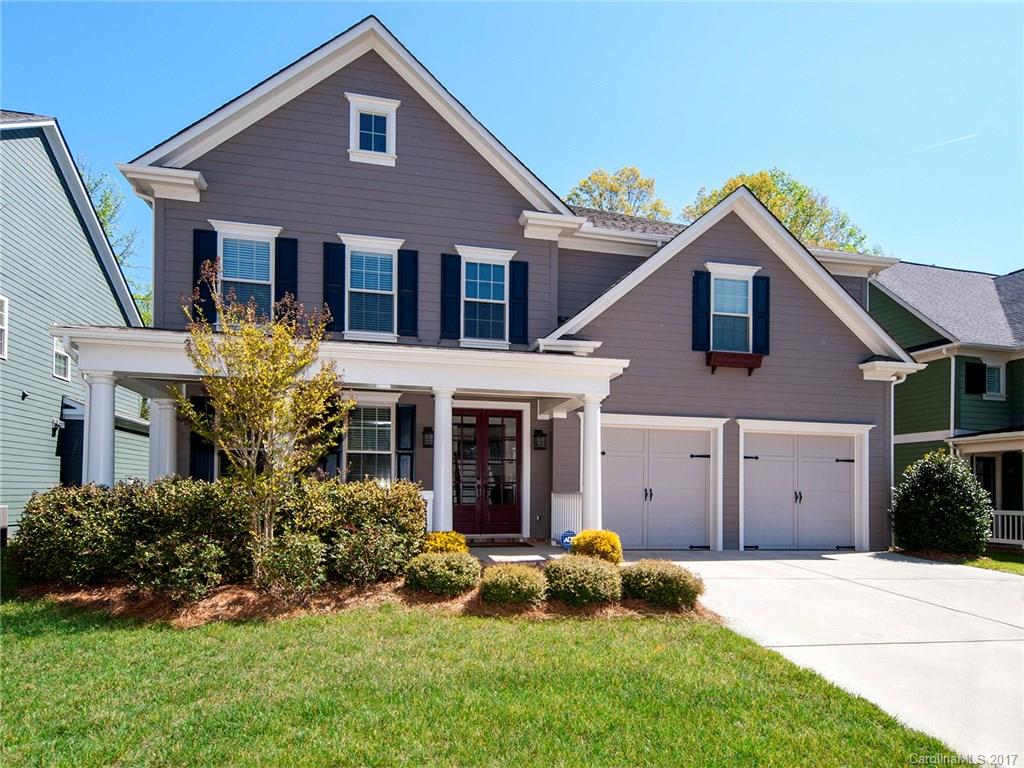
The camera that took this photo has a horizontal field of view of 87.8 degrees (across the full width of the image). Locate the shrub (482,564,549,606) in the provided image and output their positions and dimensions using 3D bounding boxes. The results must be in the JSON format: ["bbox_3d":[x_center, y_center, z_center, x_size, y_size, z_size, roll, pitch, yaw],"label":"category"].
[{"bbox_3d":[0.018,2.412,6.400,0.790,0.450,0.750,1,-4,-11],"label":"shrub"}]

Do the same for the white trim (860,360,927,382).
[{"bbox_3d":[7.850,-0.260,11.000,1.500,0.450,0.500,2,-6,-12],"label":"white trim"}]

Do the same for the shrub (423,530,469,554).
[{"bbox_3d":[-0.880,2.150,7.100,0.640,0.470,0.600,2,-6,-12],"label":"shrub"}]

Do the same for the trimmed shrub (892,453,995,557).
[{"bbox_3d":[8.520,2.380,10.600,1.600,2.100,1.550,2,-6,-12],"label":"trimmed shrub"}]

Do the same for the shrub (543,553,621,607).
[{"bbox_3d":[0.843,2.348,6.400,0.900,0.550,0.850,1,-4,-11],"label":"shrub"}]

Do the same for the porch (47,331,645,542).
[{"bbox_3d":[-2.150,0.950,8.400,7.350,3.000,2.500,2,-6,-12],"label":"porch"}]

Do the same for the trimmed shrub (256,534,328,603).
[{"bbox_3d":[-2.424,2.015,5.850,0.729,0.724,0.729,1,-4,-11],"label":"trimmed shrub"}]

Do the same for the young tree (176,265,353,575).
[{"bbox_3d":[-2.870,0.433,6.150,1.920,3.620,1.850,1,-4,-11],"label":"young tree"}]

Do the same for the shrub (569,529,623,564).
[{"bbox_3d":[1.118,2.222,7.150,0.710,0.540,0.680,1,-4,-11],"label":"shrub"}]

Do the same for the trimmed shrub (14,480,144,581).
[{"bbox_3d":[-5.000,1.740,6.150,1.200,1.130,1.150,2,-6,-12],"label":"trimmed shrub"}]

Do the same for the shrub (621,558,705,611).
[{"bbox_3d":[1.680,2.230,5.950,0.900,0.550,0.850,2,-6,-12],"label":"shrub"}]

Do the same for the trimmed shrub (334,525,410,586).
[{"bbox_3d":[-1.616,1.978,6.200,0.899,0.629,0.899,1,-4,-11],"label":"trimmed shrub"}]

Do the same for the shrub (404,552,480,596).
[{"bbox_3d":[-0.840,2.280,6.400,0.910,0.520,0.850,2,-6,-12],"label":"shrub"}]

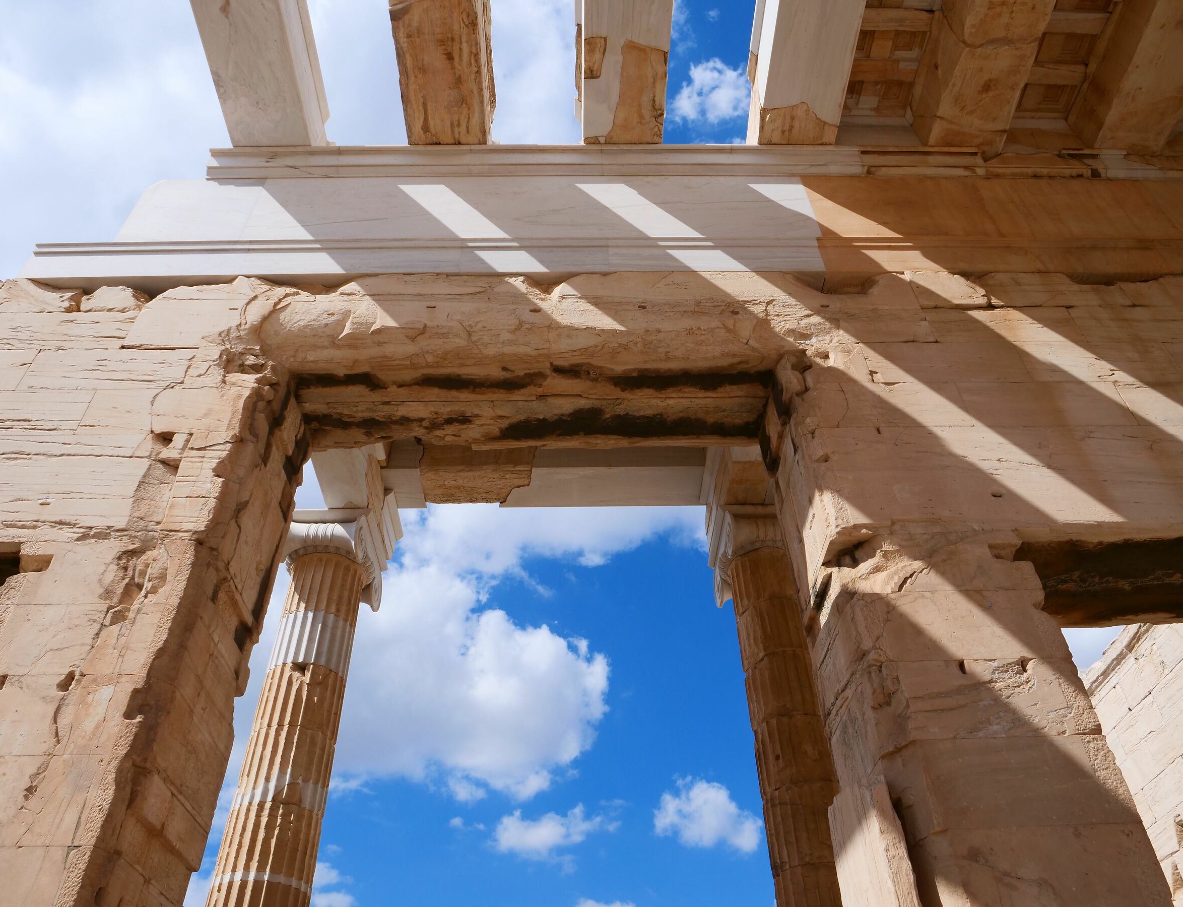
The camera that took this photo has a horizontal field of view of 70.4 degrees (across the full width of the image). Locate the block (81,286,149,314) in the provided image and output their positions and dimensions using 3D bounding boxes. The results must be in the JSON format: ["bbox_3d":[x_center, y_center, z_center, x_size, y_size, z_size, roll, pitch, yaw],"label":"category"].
[{"bbox_3d":[-4.675,-1.373,8.377,0.580,0.450,0.400,-1,-44,-2],"label":"block"}]

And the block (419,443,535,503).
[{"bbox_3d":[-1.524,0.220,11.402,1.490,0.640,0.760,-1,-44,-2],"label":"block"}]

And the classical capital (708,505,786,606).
[{"bbox_3d":[2.191,1.326,10.797,1.140,0.700,1.500,-1,-44,-2],"label":"classical capital"}]

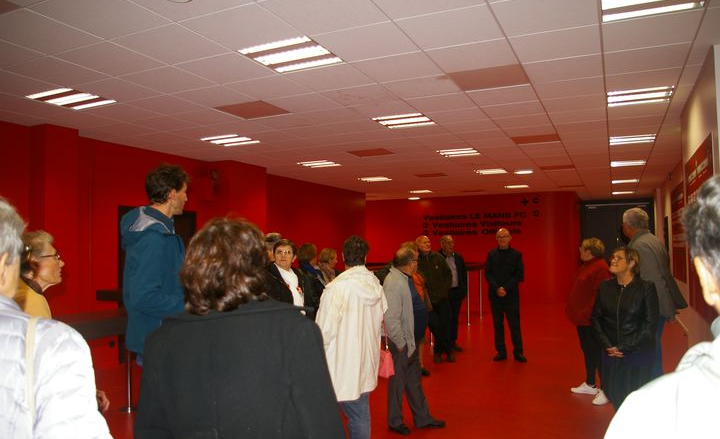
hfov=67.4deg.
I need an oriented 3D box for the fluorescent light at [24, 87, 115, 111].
[{"bbox_3d":[-2.669,-1.142,5.015,0.600,0.080,0.600,-2,-3,25],"label":"fluorescent light"}]

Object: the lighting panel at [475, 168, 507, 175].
[{"bbox_3d":[2.550,-0.945,10.470,0.600,0.080,0.600,-2,-3,25],"label":"lighting panel"}]

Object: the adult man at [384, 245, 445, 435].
[{"bbox_3d":[0.458,1.006,4.634,0.500,1.580,0.480,-1,-2,9],"label":"adult man"}]

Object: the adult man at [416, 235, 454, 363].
[{"bbox_3d":[1.024,1.070,7.415,0.550,1.710,0.380,0,-3,-7],"label":"adult man"}]

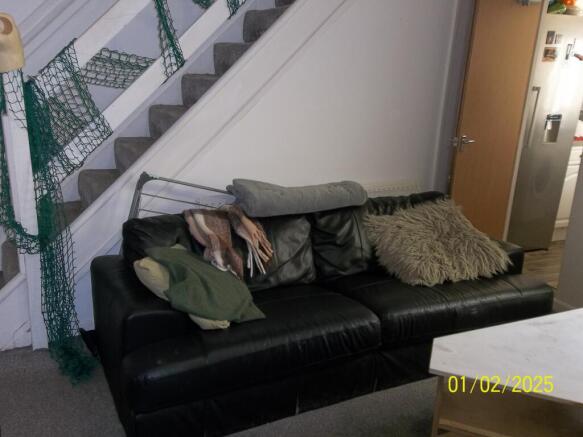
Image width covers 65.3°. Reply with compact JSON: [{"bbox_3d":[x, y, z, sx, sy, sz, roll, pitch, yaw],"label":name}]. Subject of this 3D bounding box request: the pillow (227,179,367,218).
[{"bbox_3d":[0.035,-0.121,2.339,0.690,0.155,0.270,-4,15,-26],"label":"pillow"}]

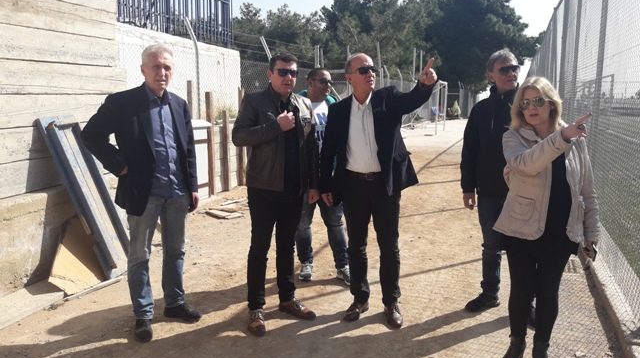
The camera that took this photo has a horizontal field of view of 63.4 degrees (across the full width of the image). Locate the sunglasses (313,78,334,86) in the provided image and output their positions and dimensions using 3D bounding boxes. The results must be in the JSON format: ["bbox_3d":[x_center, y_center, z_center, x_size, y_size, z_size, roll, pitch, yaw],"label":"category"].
[{"bbox_3d":[0.031,-0.748,3.991,0.145,0.045,0.140,-7,12,-37],"label":"sunglasses"}]

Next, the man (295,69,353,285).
[{"bbox_3d":[0.020,-0.024,4.170,0.520,1.711,0.400,-2,10,-14],"label":"man"}]

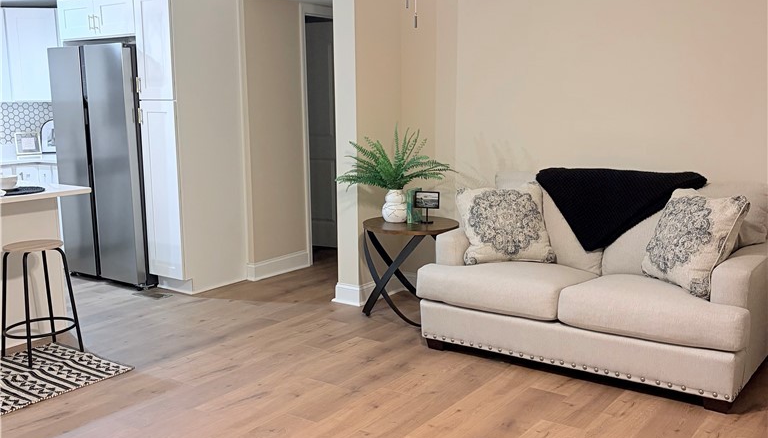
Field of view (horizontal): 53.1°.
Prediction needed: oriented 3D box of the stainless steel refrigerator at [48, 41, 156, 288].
[{"bbox_3d":[-1.971,-0.436,6.061,0.888,1.782,0.730,6,12,34],"label":"stainless steel refrigerator"}]

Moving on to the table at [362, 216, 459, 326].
[{"bbox_3d":[0.178,0.339,4.900,0.602,0.606,0.602,-1,10,0],"label":"table"}]

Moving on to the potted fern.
[{"bbox_3d":[0.064,-0.287,4.983,0.700,0.602,0.620,-1,10,0],"label":"potted fern"}]

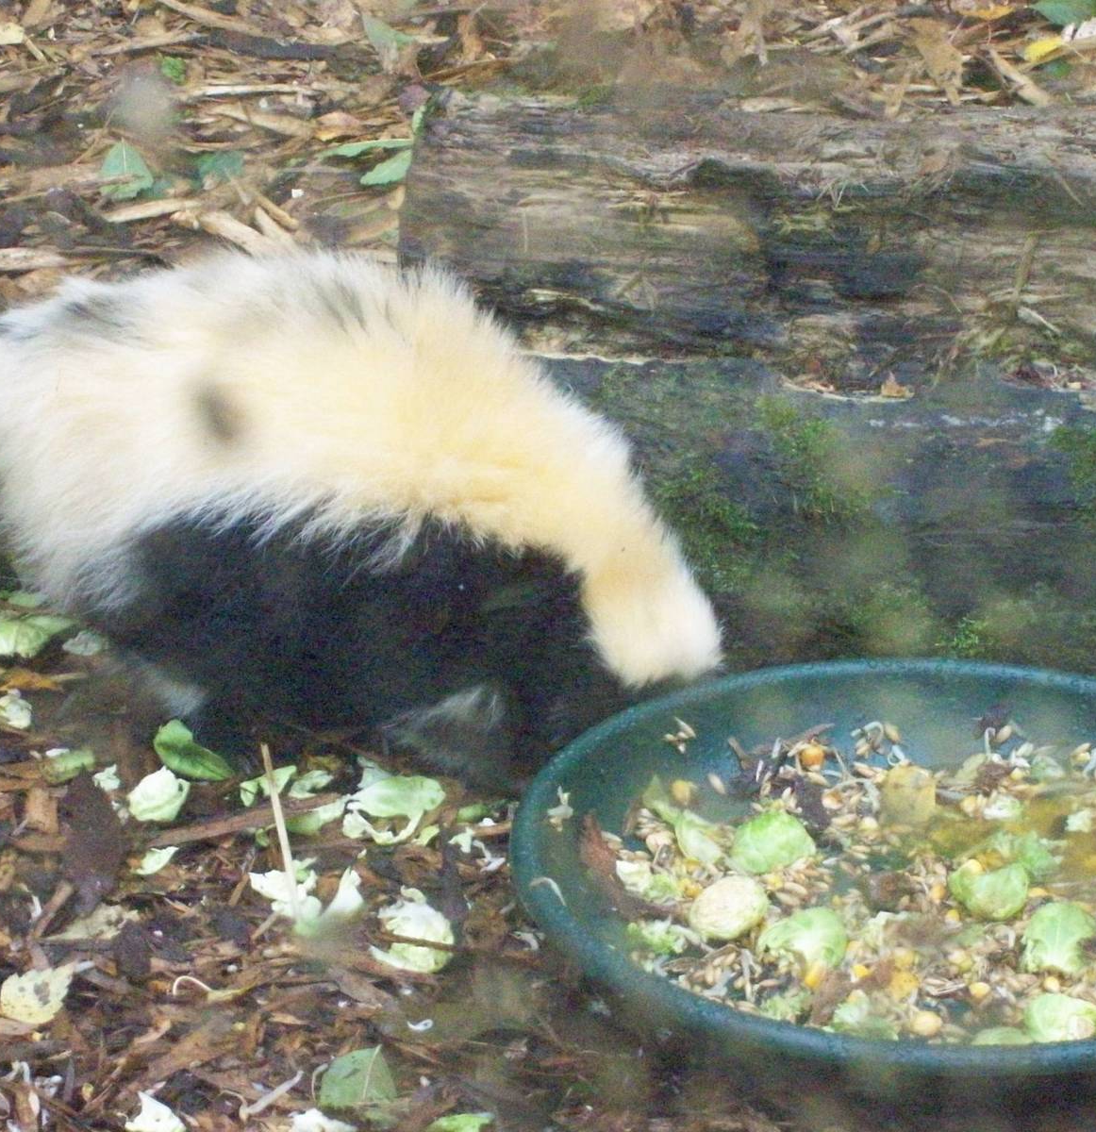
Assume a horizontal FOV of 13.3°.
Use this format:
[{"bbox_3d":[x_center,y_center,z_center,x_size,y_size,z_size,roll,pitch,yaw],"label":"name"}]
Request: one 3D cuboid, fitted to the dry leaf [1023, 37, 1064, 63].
[{"bbox_3d":[0.308,-0.320,2.921,0.026,0.013,0.022,0,25,0],"label":"dry leaf"}]

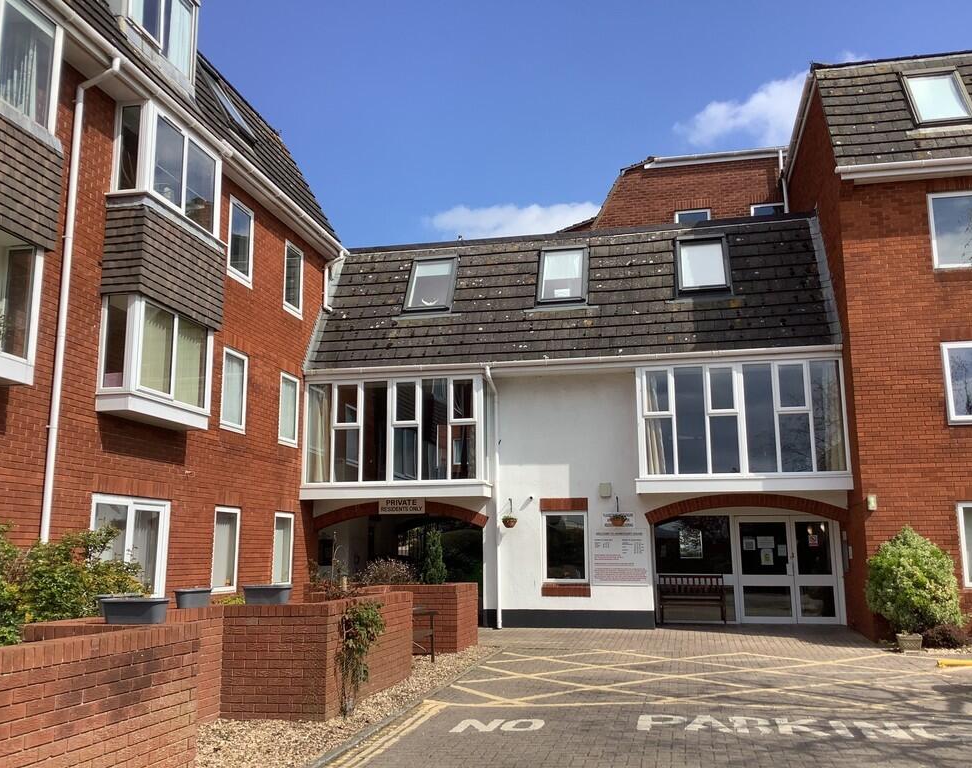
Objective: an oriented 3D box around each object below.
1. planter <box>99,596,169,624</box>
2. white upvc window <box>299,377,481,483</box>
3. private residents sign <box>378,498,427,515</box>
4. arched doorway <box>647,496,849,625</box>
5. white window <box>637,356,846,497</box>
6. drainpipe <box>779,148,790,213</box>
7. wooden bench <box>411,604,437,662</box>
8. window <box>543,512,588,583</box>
[{"bbox_3d":[-2.347,1.517,6.113,0.420,0.152,0.190,-2,-10,12],"label":"planter"},{"bbox_3d":[-1.749,0.874,17.112,3.440,1.957,0.150,-2,-10,12],"label":"white upvc window"},{"bbox_3d":[-1.595,2.310,17.351,0.916,0.301,0.050,-2,-10,12],"label":"private residents sign"},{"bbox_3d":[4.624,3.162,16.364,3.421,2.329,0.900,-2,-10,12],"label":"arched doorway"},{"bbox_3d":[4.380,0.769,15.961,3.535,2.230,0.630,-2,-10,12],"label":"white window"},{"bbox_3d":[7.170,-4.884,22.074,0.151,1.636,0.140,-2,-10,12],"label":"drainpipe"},{"bbox_3d":[-1.073,3.085,11.538,0.620,0.910,1.250,-2,-10,12],"label":"wooden bench"},{"bbox_3d":[1.442,2.976,16.721,0.831,1.305,0.100,-2,-10,12],"label":"window"}]

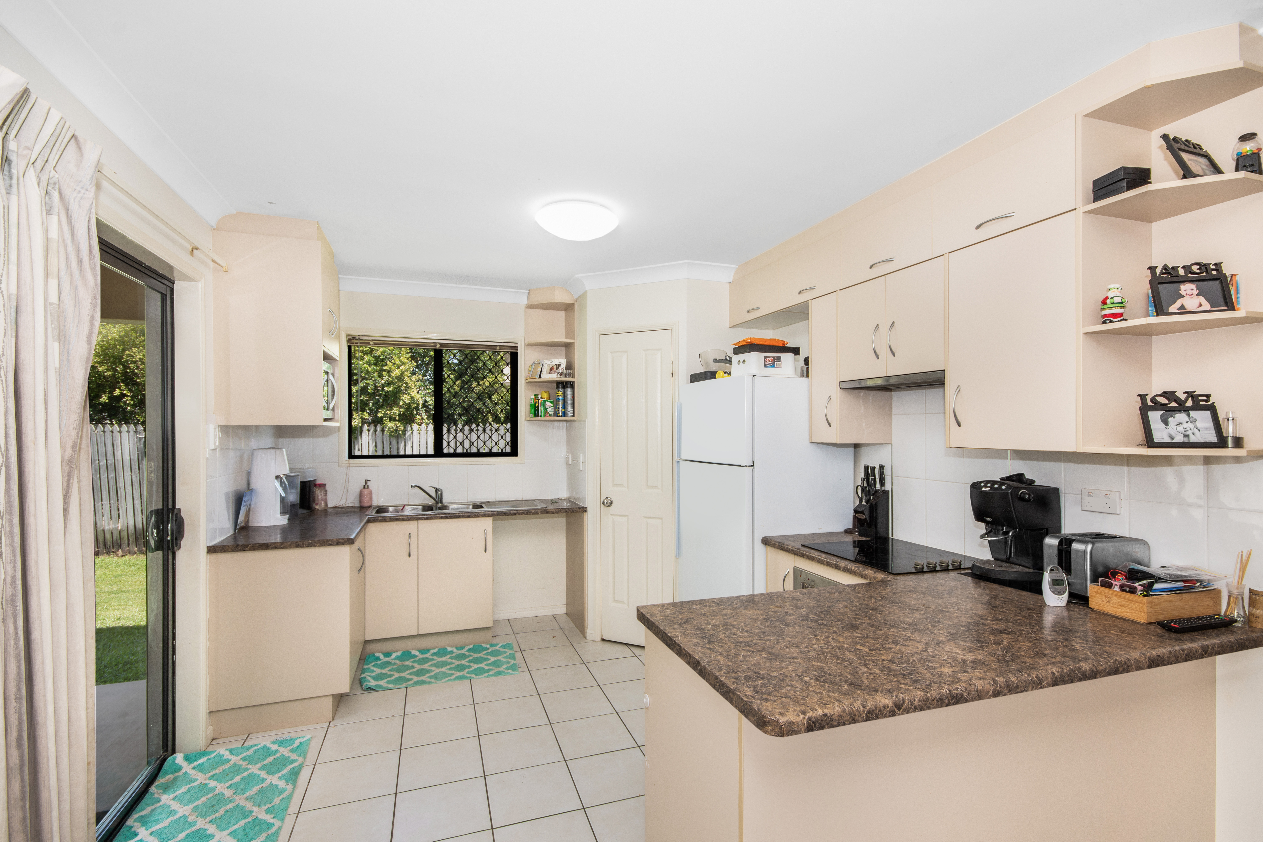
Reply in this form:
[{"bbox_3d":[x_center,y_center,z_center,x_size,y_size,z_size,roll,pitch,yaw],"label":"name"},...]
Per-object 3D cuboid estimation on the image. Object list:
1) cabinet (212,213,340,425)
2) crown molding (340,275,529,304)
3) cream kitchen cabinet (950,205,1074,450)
[{"bbox_3d":[-1.788,-0.456,2.888,0.440,0.950,0.530,0,-1,-19],"label":"cabinet"},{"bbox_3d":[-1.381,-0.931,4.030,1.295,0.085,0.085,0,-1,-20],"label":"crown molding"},{"bbox_3d":[1.414,-0.263,1.953,0.335,0.728,0.455,0,-1,-20],"label":"cream kitchen cabinet"}]

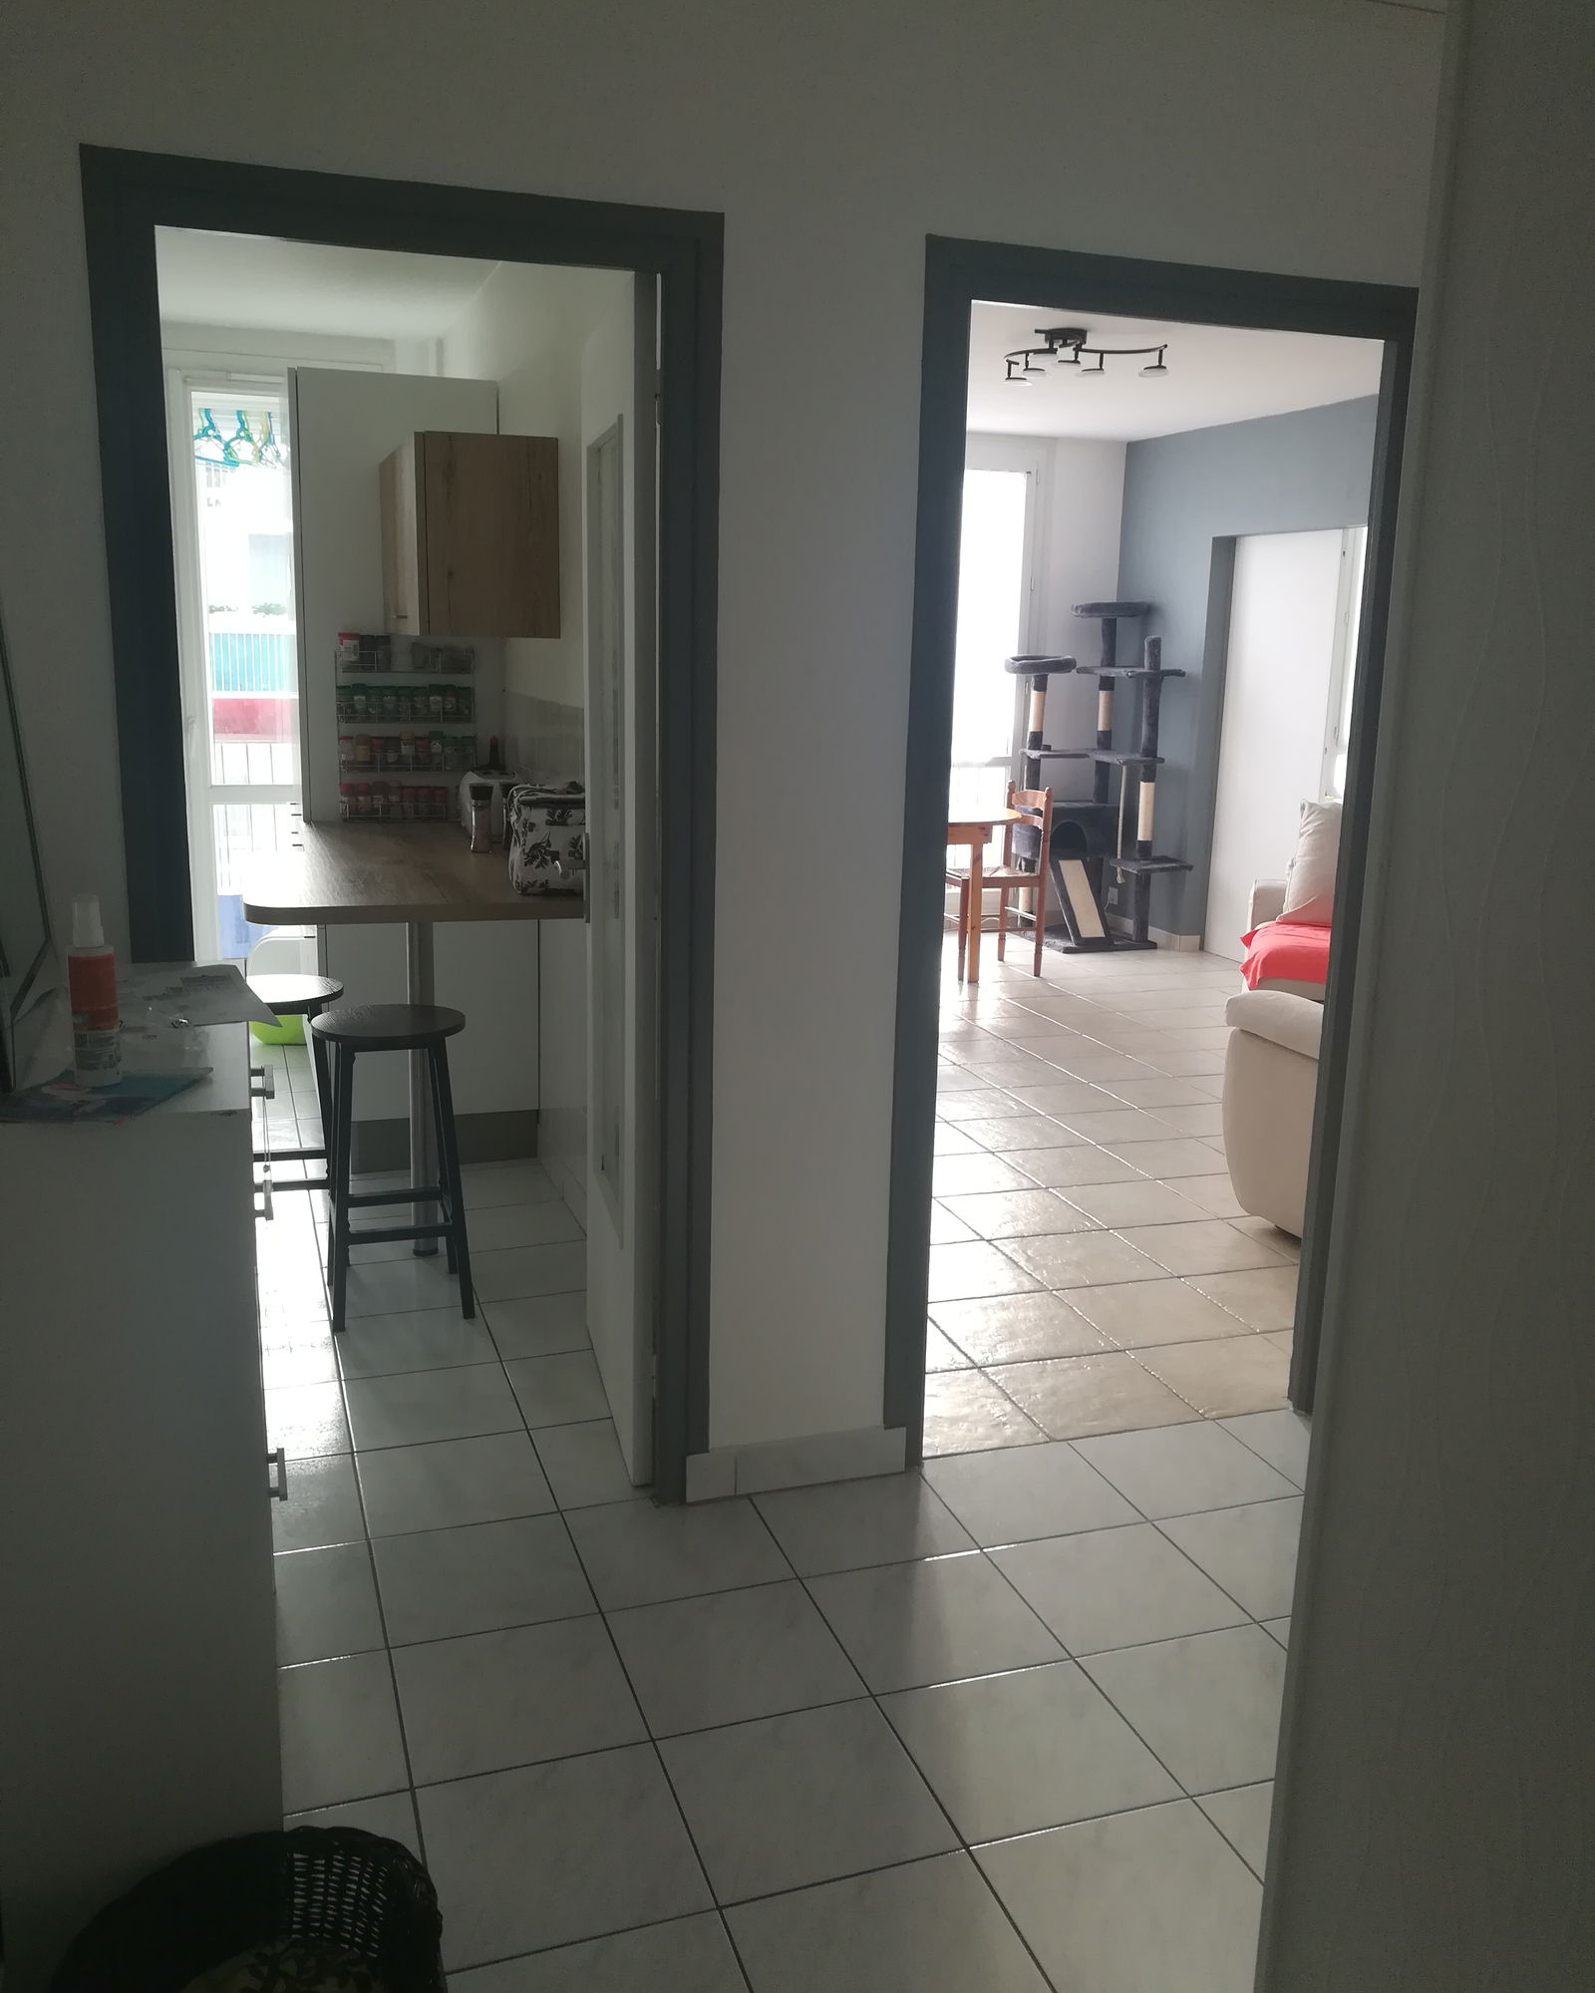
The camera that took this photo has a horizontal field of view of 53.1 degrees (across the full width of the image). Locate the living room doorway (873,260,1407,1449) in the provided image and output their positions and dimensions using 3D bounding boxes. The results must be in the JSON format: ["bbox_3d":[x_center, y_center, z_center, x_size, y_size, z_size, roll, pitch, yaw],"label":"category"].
[{"bbox_3d":[0.613,-0.190,2.924,0.925,2.130,0.110,-3,12,-19],"label":"living room doorway"}]

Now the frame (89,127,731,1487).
[{"bbox_3d":[-0.568,-0.130,2.511,0.890,2.110,0.110,-3,12,-19],"label":"frame"}]

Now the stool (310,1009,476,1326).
[{"bbox_3d":[-0.906,0.377,3.597,0.330,0.660,0.330,-3,12,-19],"label":"stool"}]

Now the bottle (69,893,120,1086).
[{"bbox_3d":[-0.681,-0.006,1.543,0.047,0.181,0.047,-4,13,-24],"label":"bottle"}]

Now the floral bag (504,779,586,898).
[{"bbox_3d":[-0.535,-0.360,3.596,0.210,0.245,0.145,-3,12,-19],"label":"floral bag"}]

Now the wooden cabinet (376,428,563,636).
[{"bbox_3d":[-0.932,-1.256,4.461,0.357,0.505,0.945,-3,12,-19],"label":"wooden cabinet"}]

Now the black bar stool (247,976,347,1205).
[{"bbox_3d":[-1.265,0.305,3.900,0.330,0.660,0.330,-3,12,-19],"label":"black bar stool"}]

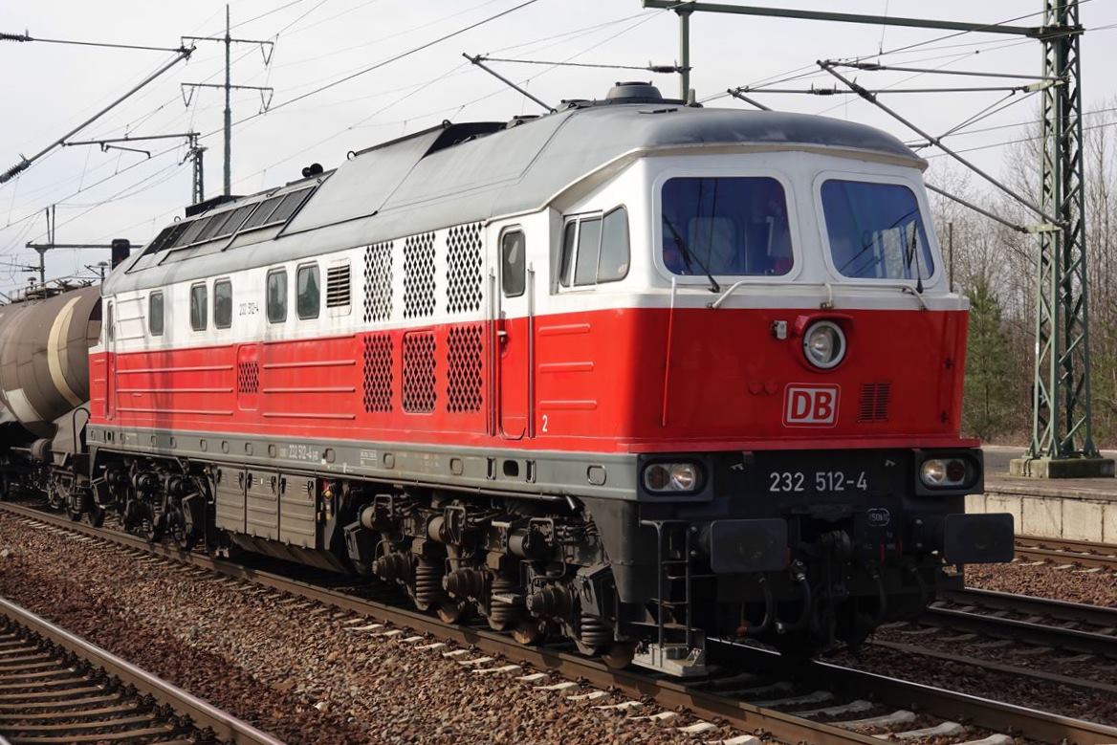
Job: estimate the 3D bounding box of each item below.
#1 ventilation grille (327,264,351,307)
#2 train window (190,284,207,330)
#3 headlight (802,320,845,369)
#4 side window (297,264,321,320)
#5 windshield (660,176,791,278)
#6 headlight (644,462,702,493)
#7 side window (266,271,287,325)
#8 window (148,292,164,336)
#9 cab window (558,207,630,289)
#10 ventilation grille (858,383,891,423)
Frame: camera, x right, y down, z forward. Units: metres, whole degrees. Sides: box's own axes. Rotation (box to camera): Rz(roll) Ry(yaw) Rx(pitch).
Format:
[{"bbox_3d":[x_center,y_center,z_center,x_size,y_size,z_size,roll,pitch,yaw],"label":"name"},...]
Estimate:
[{"bbox_3d":[-2.023,-0.789,19.551,0.050,0.387,0.700,0,-1,-23],"label":"ventilation grille"},{"bbox_3d":[-4.145,-0.755,24.484,0.060,0.563,0.780,0,-1,-23],"label":"train window"},{"bbox_3d":[1.787,-0.186,14.406,0.335,0.330,0.160,0,-1,-23],"label":"headlight"},{"bbox_3d":[-2.402,-0.781,20.444,0.060,0.557,0.800,0,-1,-23],"label":"side window"},{"bbox_3d":[1.134,-0.993,14.418,0.925,0.718,0.060,-1,-16,-14],"label":"windshield"},{"bbox_3d":[0.744,0.697,14.046,0.450,0.225,0.120,0,-1,-23],"label":"headlight"},{"bbox_3d":[-2.838,-0.772,21.454,0.060,0.558,0.780,0,-1,-23],"label":"side window"},{"bbox_3d":[-5.027,-0.736,26.527,0.060,0.555,0.790,0,-1,-23],"label":"window"},{"bbox_3d":[0.270,-0.861,14.583,0.060,0.538,0.907,6,-4,-32],"label":"cab window"},{"bbox_3d":[2.208,0.207,14.707,0.250,0.275,0.030,0,7,-23],"label":"ventilation grille"}]

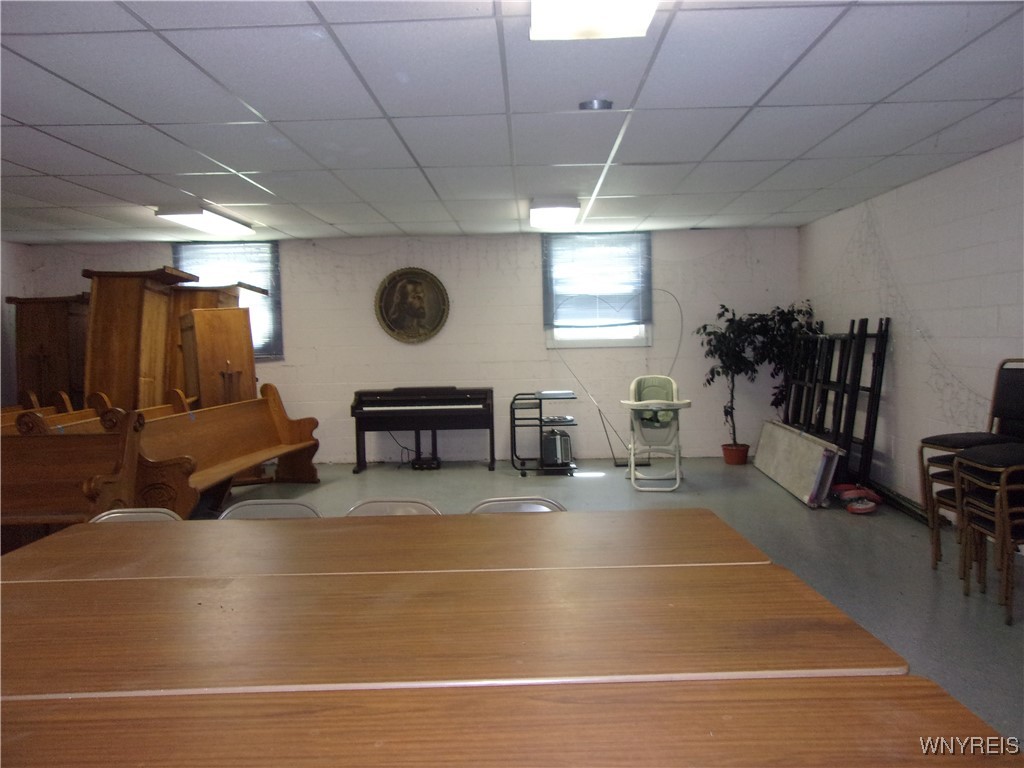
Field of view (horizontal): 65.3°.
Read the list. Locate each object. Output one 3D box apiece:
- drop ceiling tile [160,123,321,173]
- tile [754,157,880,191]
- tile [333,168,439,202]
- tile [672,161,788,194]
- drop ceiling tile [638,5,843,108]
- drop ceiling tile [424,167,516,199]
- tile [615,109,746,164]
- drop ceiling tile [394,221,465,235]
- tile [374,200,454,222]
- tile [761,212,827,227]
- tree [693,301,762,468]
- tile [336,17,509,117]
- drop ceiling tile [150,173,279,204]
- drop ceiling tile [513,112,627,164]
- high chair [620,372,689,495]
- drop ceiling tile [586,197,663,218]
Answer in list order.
[{"bbox_3d":[-1.519,-1.359,4.633,0.605,0.020,1.210,-1,3,1],"label":"drop ceiling tile"},{"bbox_3d":[2.158,-1.520,5.787,0.604,0.020,1.213,-1,3,1],"label":"tile"},{"bbox_3d":[-0.889,-1.456,5.858,0.604,0.020,1.213,-1,3,1],"label":"tile"},{"bbox_3d":[1.558,-1.494,5.790,0.605,0.020,1.210,-1,3,1],"label":"tile"},{"bbox_3d":[0.886,-1.349,3.379,0.604,0.020,1.213,-1,3,1],"label":"drop ceiling tile"},{"bbox_3d":[-0.278,-1.456,5.836,0.605,0.020,1.209,-1,3,1],"label":"drop ceiling tile"},{"bbox_3d":[0.915,-1.413,4.576,0.605,0.025,1.212,-1,3,2],"label":"tile"},{"bbox_3d":[-0.822,-1.592,8.165,0.605,0.025,0.993,-1,3,2],"label":"drop ceiling tile"},{"bbox_3d":[-0.851,-1.525,7.058,0.605,0.025,1.212,-1,3,2],"label":"tile"},{"bbox_3d":[2.819,-1.674,8.148,0.604,0.020,1.091,-1,3,1],"label":"tile"},{"bbox_3d":[2.233,-0.001,8.271,0.657,1.639,0.620,-1,3,2],"label":"tree"},{"bbox_3d":[-0.336,-1.310,3.391,0.605,0.020,1.210,-1,3,1],"label":"tile"},{"bbox_3d":[-2.105,-1.420,5.881,0.605,0.020,1.209,-1,3,1],"label":"drop ceiling tile"},{"bbox_3d":[0.303,-1.408,4.612,0.604,0.020,1.213,-1,3,1],"label":"drop ceiling tile"},{"bbox_3d":[1.281,0.410,7.128,0.580,0.980,0.660,-1,3,8],"label":"high chair"},{"bbox_3d":[0.970,-1.554,7.022,0.605,0.020,1.209,-1,3,1],"label":"drop ceiling tile"}]

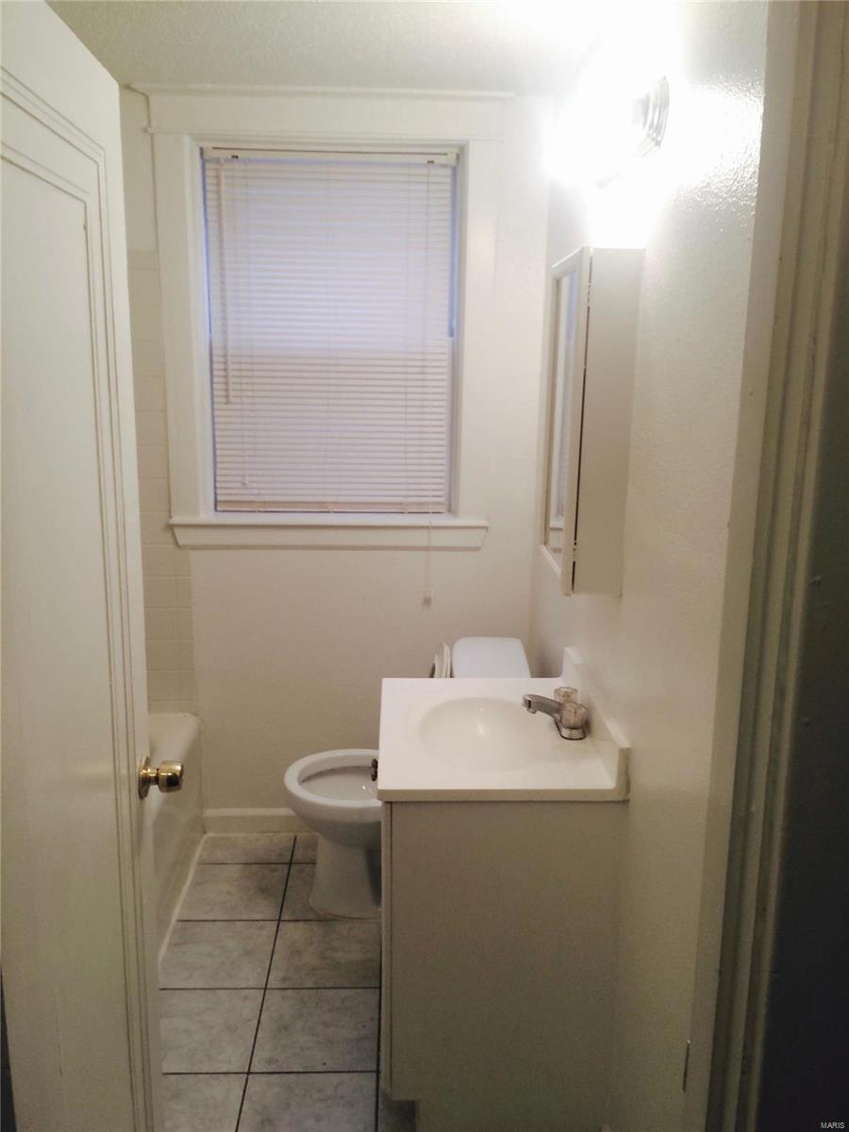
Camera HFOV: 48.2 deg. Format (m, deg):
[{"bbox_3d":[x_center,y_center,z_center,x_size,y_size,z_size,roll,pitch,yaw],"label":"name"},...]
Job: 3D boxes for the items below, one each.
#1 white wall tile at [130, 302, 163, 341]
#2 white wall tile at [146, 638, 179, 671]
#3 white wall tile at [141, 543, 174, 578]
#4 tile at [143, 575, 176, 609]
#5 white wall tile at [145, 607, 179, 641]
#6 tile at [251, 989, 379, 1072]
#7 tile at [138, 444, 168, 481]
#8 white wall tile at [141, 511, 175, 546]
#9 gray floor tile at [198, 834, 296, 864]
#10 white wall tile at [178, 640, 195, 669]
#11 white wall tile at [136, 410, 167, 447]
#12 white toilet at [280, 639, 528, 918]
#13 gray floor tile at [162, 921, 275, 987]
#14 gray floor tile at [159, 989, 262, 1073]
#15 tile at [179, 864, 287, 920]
[{"bbox_3d":[-0.868,-0.756,2.955,0.107,0.107,0.008,0,13,-2],"label":"white wall tile"},{"bbox_3d":[-0.883,0.295,3.211,0.107,0.107,0.010,0,13,-2],"label":"white wall tile"},{"bbox_3d":[-0.879,-0.017,3.131,0.107,0.107,0.008,0,13,-2],"label":"white wall tile"},{"bbox_3d":[-0.880,0.084,3.161,0.107,0.107,0.010,0,13,-2],"label":"tile"},{"bbox_3d":[-0.883,0.194,3.182,0.107,0.107,0.008,0,13,-2],"label":"white wall tile"},{"bbox_3d":[-0.270,1.178,2.413,0.304,0.010,0.304,0,13,-2],"label":"tile"},{"bbox_3d":[-0.873,-0.338,3.061,0.107,0.107,0.010,0,13,-2],"label":"tile"},{"bbox_3d":[-0.878,-0.123,3.106,0.107,0.107,0.008,0,13,-2],"label":"white wall tile"},{"bbox_3d":[-0.603,0.977,3.260,0.305,0.010,0.206,0,13,-2],"label":"gray floor tile"},{"bbox_3d":[-0.804,0.300,3.209,0.053,0.107,0.008,0,13,-2],"label":"white wall tile"},{"bbox_3d":[-0.873,-0.440,3.031,0.107,0.107,0.008,0,13,-2],"label":"white wall tile"},{"bbox_3d":[-0.052,0.655,2.932,0.765,0.785,0.470,0,13,-2],"label":"white toilet"},{"bbox_3d":[-0.586,1.108,2.709,0.305,0.010,0.305,0,13,-2],"label":"gray floor tile"},{"bbox_3d":[-0.578,1.176,2.402,0.304,0.010,0.304,0,13,-2],"label":"gray floor tile"},{"bbox_3d":[-0.595,1.037,3.009,0.305,0.010,0.305,0,13,-2],"label":"tile"}]

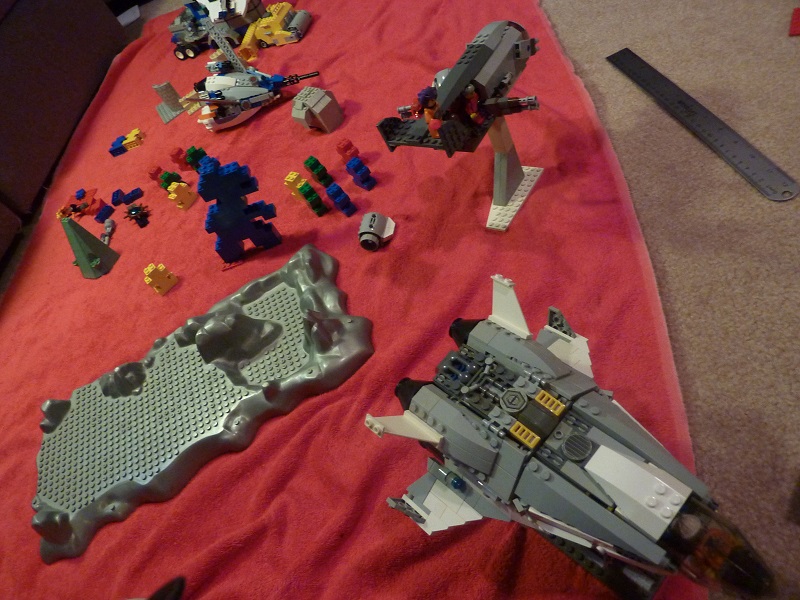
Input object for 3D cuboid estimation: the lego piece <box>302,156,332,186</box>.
[{"bbox_3d":[-0.117,-0.181,0.812,0.016,0.040,0.032,-46,50,-11],"label":"lego piece"}]

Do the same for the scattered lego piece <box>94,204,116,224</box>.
[{"bbox_3d":[-0.509,-0.147,0.993,0.016,0.011,0.032,11,61,31],"label":"scattered lego piece"}]

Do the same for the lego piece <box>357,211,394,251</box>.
[{"bbox_3d":[-0.029,-0.082,0.691,0.041,0.026,0.041,-7,53,21],"label":"lego piece"}]

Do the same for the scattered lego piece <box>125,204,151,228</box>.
[{"bbox_3d":[-0.415,-0.134,0.917,0.040,0.022,0.038,-14,51,16],"label":"scattered lego piece"}]

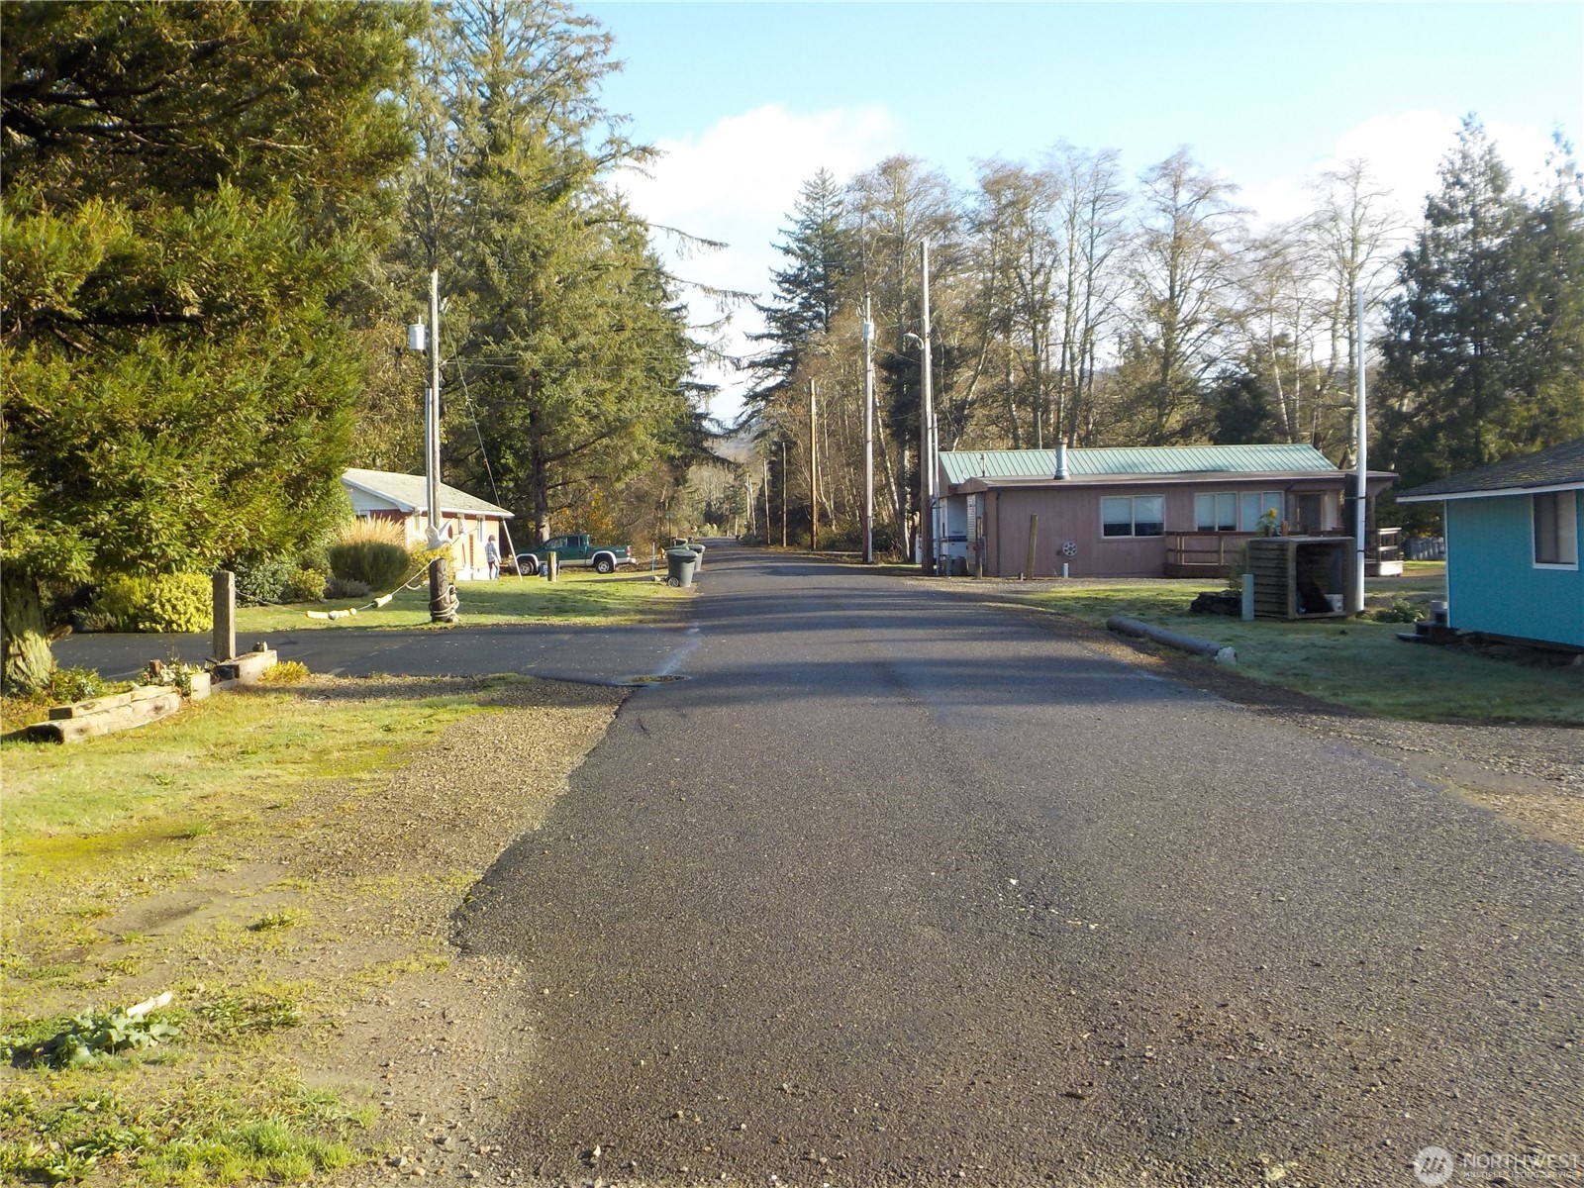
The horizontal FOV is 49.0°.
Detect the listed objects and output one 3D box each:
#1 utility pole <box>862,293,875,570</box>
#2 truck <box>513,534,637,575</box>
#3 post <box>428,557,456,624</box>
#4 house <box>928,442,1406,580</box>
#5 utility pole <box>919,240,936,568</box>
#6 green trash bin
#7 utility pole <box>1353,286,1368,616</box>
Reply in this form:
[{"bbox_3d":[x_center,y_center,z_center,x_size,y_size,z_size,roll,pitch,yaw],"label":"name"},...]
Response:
[{"bbox_3d":[3.353,-7.194,76.000,0.320,11.740,0.320,-1,2,0],"label":"utility pole"},{"bbox_3d":[-9.346,-1.668,74.400,5.400,1.720,1.850,-1,2,-2],"label":"truck"},{"bbox_3d":[-6.456,-0.057,32.000,0.400,1.220,0.400,-1,2,0],"label":"post"},{"bbox_3d":[11.900,-2.742,57.300,13.200,4.050,8.800,-1,2,-3],"label":"house"},{"bbox_3d":[4.450,-6.138,57.500,0.330,11.010,0.330,-1,2,0],"label":"utility pole"},{"bbox_3d":[-3.244,-0.751,51.500,0.870,1.120,0.750,0,2,18],"label":"green trash bin"},{"bbox_3d":[10.786,-2.718,33.000,0.170,6.140,0.170,-1,2,0],"label":"utility pole"}]

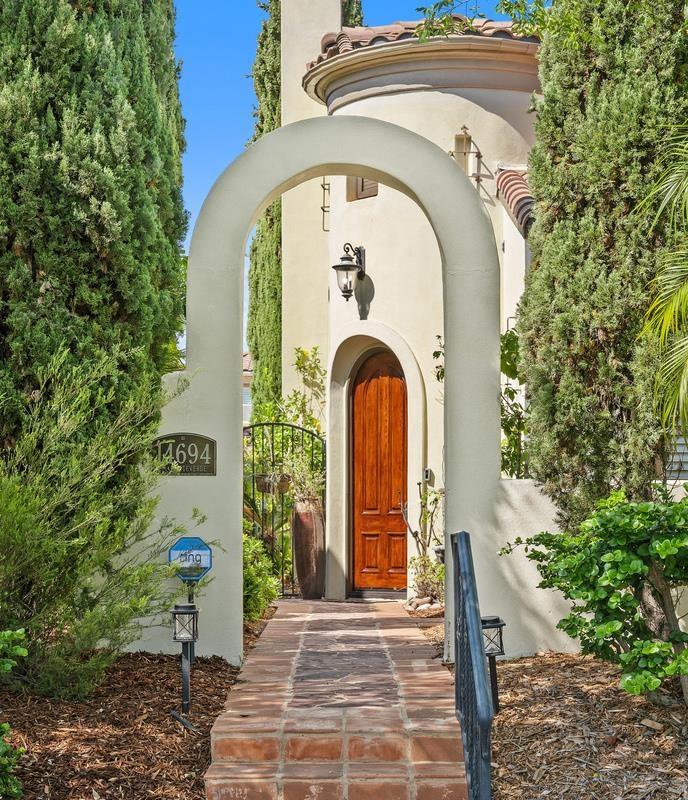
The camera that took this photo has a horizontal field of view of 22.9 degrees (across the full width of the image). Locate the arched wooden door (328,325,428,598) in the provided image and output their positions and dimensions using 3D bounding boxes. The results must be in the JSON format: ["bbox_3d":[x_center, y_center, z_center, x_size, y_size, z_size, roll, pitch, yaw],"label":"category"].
[{"bbox_3d":[0.307,0.619,17.100,0.400,2.840,1.430,2,-3,-42],"label":"arched wooden door"}]

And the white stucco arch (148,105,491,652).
[{"bbox_3d":[-0.127,-0.069,11.100,2.250,3.530,0.420,0,-2,0],"label":"white stucco arch"}]

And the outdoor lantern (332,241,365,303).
[{"bbox_3d":[0.060,-1.268,16.900,0.350,0.585,0.290,2,-3,-42],"label":"outdoor lantern"}]

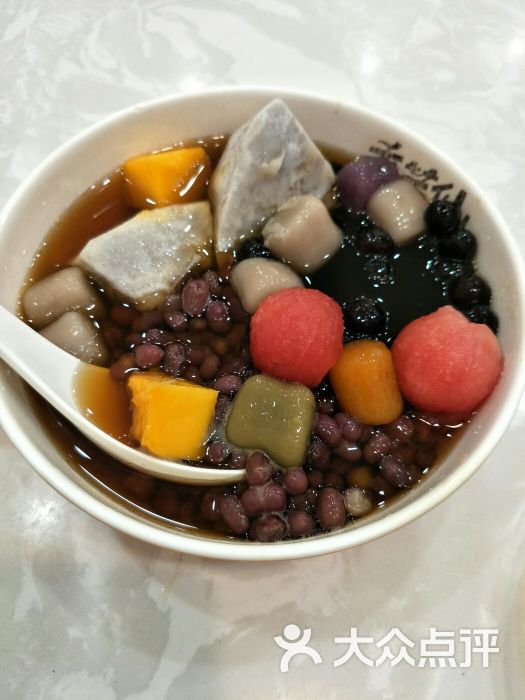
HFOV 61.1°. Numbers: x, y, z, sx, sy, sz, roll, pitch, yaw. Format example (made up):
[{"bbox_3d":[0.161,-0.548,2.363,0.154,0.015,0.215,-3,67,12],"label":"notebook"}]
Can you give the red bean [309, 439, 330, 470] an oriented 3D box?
[{"bbox_3d":[0.017,0.030,0.130,0.006,0.006,0.010,-19,67,-13],"label":"red bean"}]

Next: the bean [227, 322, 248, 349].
[{"bbox_3d":[-0.008,-0.004,0.141,0.006,0.006,0.010,28,67,12],"label":"bean"}]

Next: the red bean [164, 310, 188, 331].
[{"bbox_3d":[-0.028,-0.010,0.147,0.008,0.006,0.006,31,66,11],"label":"red bean"}]

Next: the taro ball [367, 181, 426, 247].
[{"bbox_3d":[0.047,-0.048,0.156,0.018,0.017,0.023,-4,64,-4],"label":"taro ball"}]

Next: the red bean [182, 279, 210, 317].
[{"bbox_3d":[-0.023,-0.018,0.155,0.009,0.009,0.013,3,64,0],"label":"red bean"}]

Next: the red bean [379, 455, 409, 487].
[{"bbox_3d":[0.035,0.033,0.120,0.006,0.006,0.010,-25,68,-13],"label":"red bean"}]

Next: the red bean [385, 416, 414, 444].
[{"bbox_3d":[0.039,0.023,0.125,0.006,0.006,0.009,37,69,15],"label":"red bean"}]

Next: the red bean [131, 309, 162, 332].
[{"bbox_3d":[-0.040,-0.011,0.155,0.011,0.008,0.008,-17,66,-9],"label":"red bean"}]

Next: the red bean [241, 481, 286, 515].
[{"bbox_3d":[0.000,0.040,0.121,0.013,0.009,0.009,-8,65,-7],"label":"red bean"}]

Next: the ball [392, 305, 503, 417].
[{"bbox_3d":[0.052,0.004,0.127,0.030,0.029,0.030,1,64,-1],"label":"ball"}]

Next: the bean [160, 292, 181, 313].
[{"bbox_3d":[-0.031,-0.016,0.151,0.008,0.006,0.007,-28,69,-16],"label":"bean"}]

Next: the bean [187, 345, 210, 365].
[{"bbox_3d":[-0.021,0.002,0.147,0.008,0.007,0.007,-10,66,-8],"label":"bean"}]

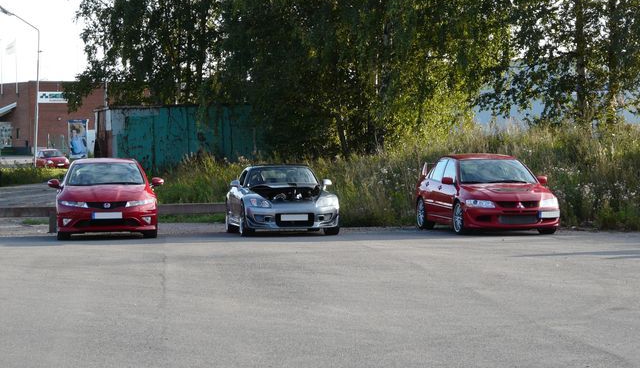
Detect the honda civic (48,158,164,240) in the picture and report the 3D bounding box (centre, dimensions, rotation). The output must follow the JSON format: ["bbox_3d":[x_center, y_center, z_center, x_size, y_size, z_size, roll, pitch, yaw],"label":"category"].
[{"bbox_3d":[-3.880,0.254,36.600,1.790,1.440,4.260,0,1,-7],"label":"honda civic"}]

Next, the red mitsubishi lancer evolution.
[{"bbox_3d":[3.016,0.161,36.800,1.780,1.450,4.490,0,1,-12],"label":"red mitsubishi lancer evolution"}]

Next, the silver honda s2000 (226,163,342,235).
[{"bbox_3d":[-0.728,0.290,36.700,1.760,1.270,4.130,0,1,-8],"label":"silver honda s2000"}]

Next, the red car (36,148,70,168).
[{"bbox_3d":[-17.600,-1.565,132.000,1.700,1.440,4.100,-1,1,-25],"label":"red car"}]

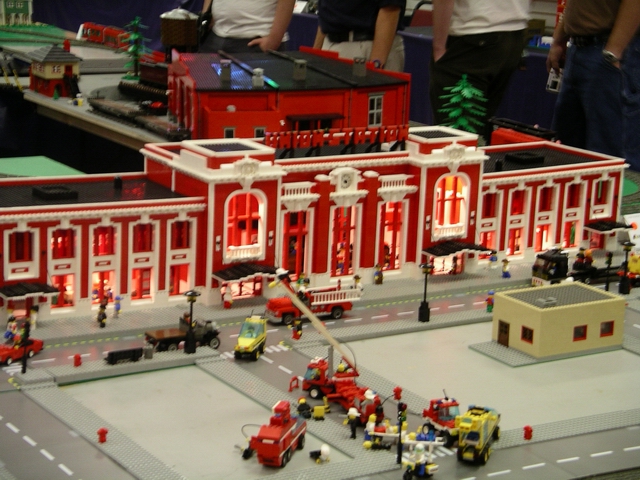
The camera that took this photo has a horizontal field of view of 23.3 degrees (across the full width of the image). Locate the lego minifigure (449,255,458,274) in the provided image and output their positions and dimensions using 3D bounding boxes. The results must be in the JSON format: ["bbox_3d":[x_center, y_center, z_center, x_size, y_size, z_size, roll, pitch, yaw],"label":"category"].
[{"bbox_3d":[0.288,0.052,3.341,0.023,0.042,0.016,9,14,25],"label":"lego minifigure"}]

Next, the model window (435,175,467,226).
[{"bbox_3d":[0.277,-0.084,3.295,0.067,0.105,0.014,-6,16,-31],"label":"model window"}]

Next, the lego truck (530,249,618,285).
[{"bbox_3d":[0.542,0.055,3.280,0.200,0.078,0.050,-6,15,-32],"label":"lego truck"}]

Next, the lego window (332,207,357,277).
[{"bbox_3d":[0.049,0.003,3.175,0.056,0.144,0.013,-5,15,-32],"label":"lego window"}]

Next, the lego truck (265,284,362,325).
[{"bbox_3d":[-0.011,0.118,2.938,0.175,0.058,0.058,-6,15,-32],"label":"lego truck"}]

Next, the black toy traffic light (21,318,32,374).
[{"bbox_3d":[-0.488,0.177,2.572,0.015,0.087,0.009,-6,16,-31],"label":"black toy traffic light"}]

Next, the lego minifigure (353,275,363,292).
[{"bbox_3d":[0.077,0.093,3.148,0.023,0.044,0.014,-6,15,-32],"label":"lego minifigure"}]

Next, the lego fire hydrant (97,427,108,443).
[{"bbox_3d":[-0.312,0.279,2.233,0.012,0.024,0.015,-6,15,-32],"label":"lego fire hydrant"}]

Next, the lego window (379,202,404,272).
[{"bbox_3d":[0.149,-0.008,3.243,0.042,0.145,0.014,-6,16,-31],"label":"lego window"}]

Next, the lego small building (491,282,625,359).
[{"bbox_3d":[0.434,0.145,2.820,0.198,0.088,0.130,-6,15,-32],"label":"lego small building"}]

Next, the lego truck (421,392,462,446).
[{"bbox_3d":[0.193,0.269,2.328,0.043,0.062,0.082,-5,15,-32],"label":"lego truck"}]

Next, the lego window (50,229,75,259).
[{"bbox_3d":[-0.473,0.008,2.866,0.046,0.056,0.011,-6,15,-32],"label":"lego window"}]

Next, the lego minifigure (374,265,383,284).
[{"bbox_3d":[0.123,0.071,3.220,0.017,0.040,0.013,-5,15,-32],"label":"lego minifigure"}]

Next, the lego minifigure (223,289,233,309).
[{"bbox_3d":[-0.178,0.111,3.003,0.018,0.042,0.011,11,16,32],"label":"lego minifigure"}]

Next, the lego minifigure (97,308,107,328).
[{"bbox_3d":[-0.399,0.140,2.849,0.023,0.042,0.014,-6,15,-32],"label":"lego minifigure"}]

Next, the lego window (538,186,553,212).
[{"bbox_3d":[0.504,-0.091,3.482,0.042,0.058,0.011,-6,15,-32],"label":"lego window"}]

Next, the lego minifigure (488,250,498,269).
[{"bbox_3d":[0.376,0.041,3.347,0.024,0.040,0.016,0,13,-13],"label":"lego minifigure"}]

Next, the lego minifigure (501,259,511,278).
[{"bbox_3d":[0.395,0.058,3.269,0.018,0.043,0.023,0,13,-13],"label":"lego minifigure"}]

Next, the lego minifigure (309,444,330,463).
[{"bbox_3d":[0.000,0.307,2.224,0.018,0.019,0.036,-5,5,42],"label":"lego minifigure"}]

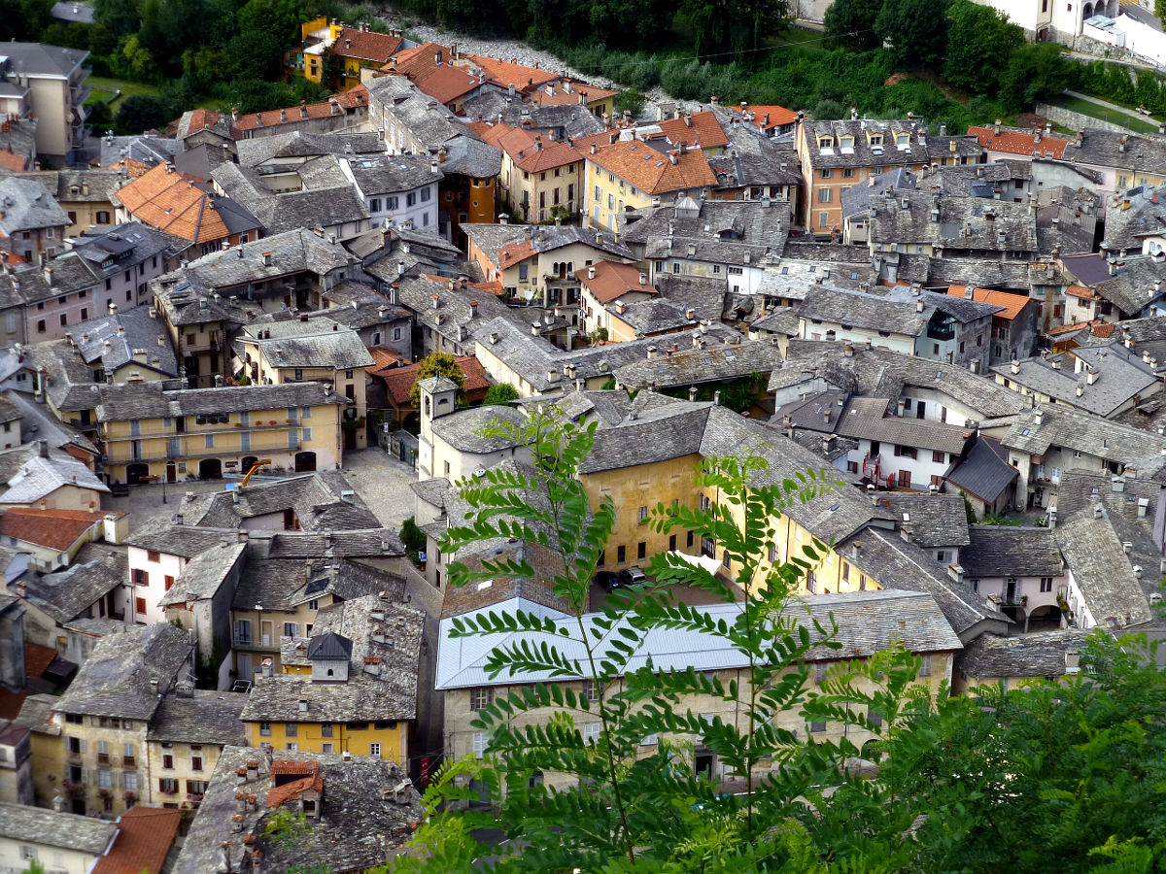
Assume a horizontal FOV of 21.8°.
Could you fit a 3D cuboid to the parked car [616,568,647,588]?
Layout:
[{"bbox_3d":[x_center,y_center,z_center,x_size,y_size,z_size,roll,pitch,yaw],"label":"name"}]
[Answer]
[{"bbox_3d":[5.229,14.680,323.502,1.730,1.500,3.980,-9,24,-23],"label":"parked car"}]

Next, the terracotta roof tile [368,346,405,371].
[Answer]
[{"bbox_3d":[-24.105,-9.564,367.390,4.900,1.000,5.340,-14,27,-33],"label":"terracotta roof tile"}]

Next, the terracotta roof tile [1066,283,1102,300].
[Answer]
[{"bbox_3d":[64.153,-18.462,386.592,4.700,0.900,2.100,14,26,28],"label":"terracotta roof tile"}]

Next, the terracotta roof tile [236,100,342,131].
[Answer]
[{"bbox_3d":[-44.471,-48.437,456.943,17.200,1.500,3.300,-13,26,-30],"label":"terracotta roof tile"}]

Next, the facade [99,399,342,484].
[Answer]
[{"bbox_3d":[-41.148,0.964,346.400,27.070,8.200,1.300,-3,23,-10],"label":"facade"}]

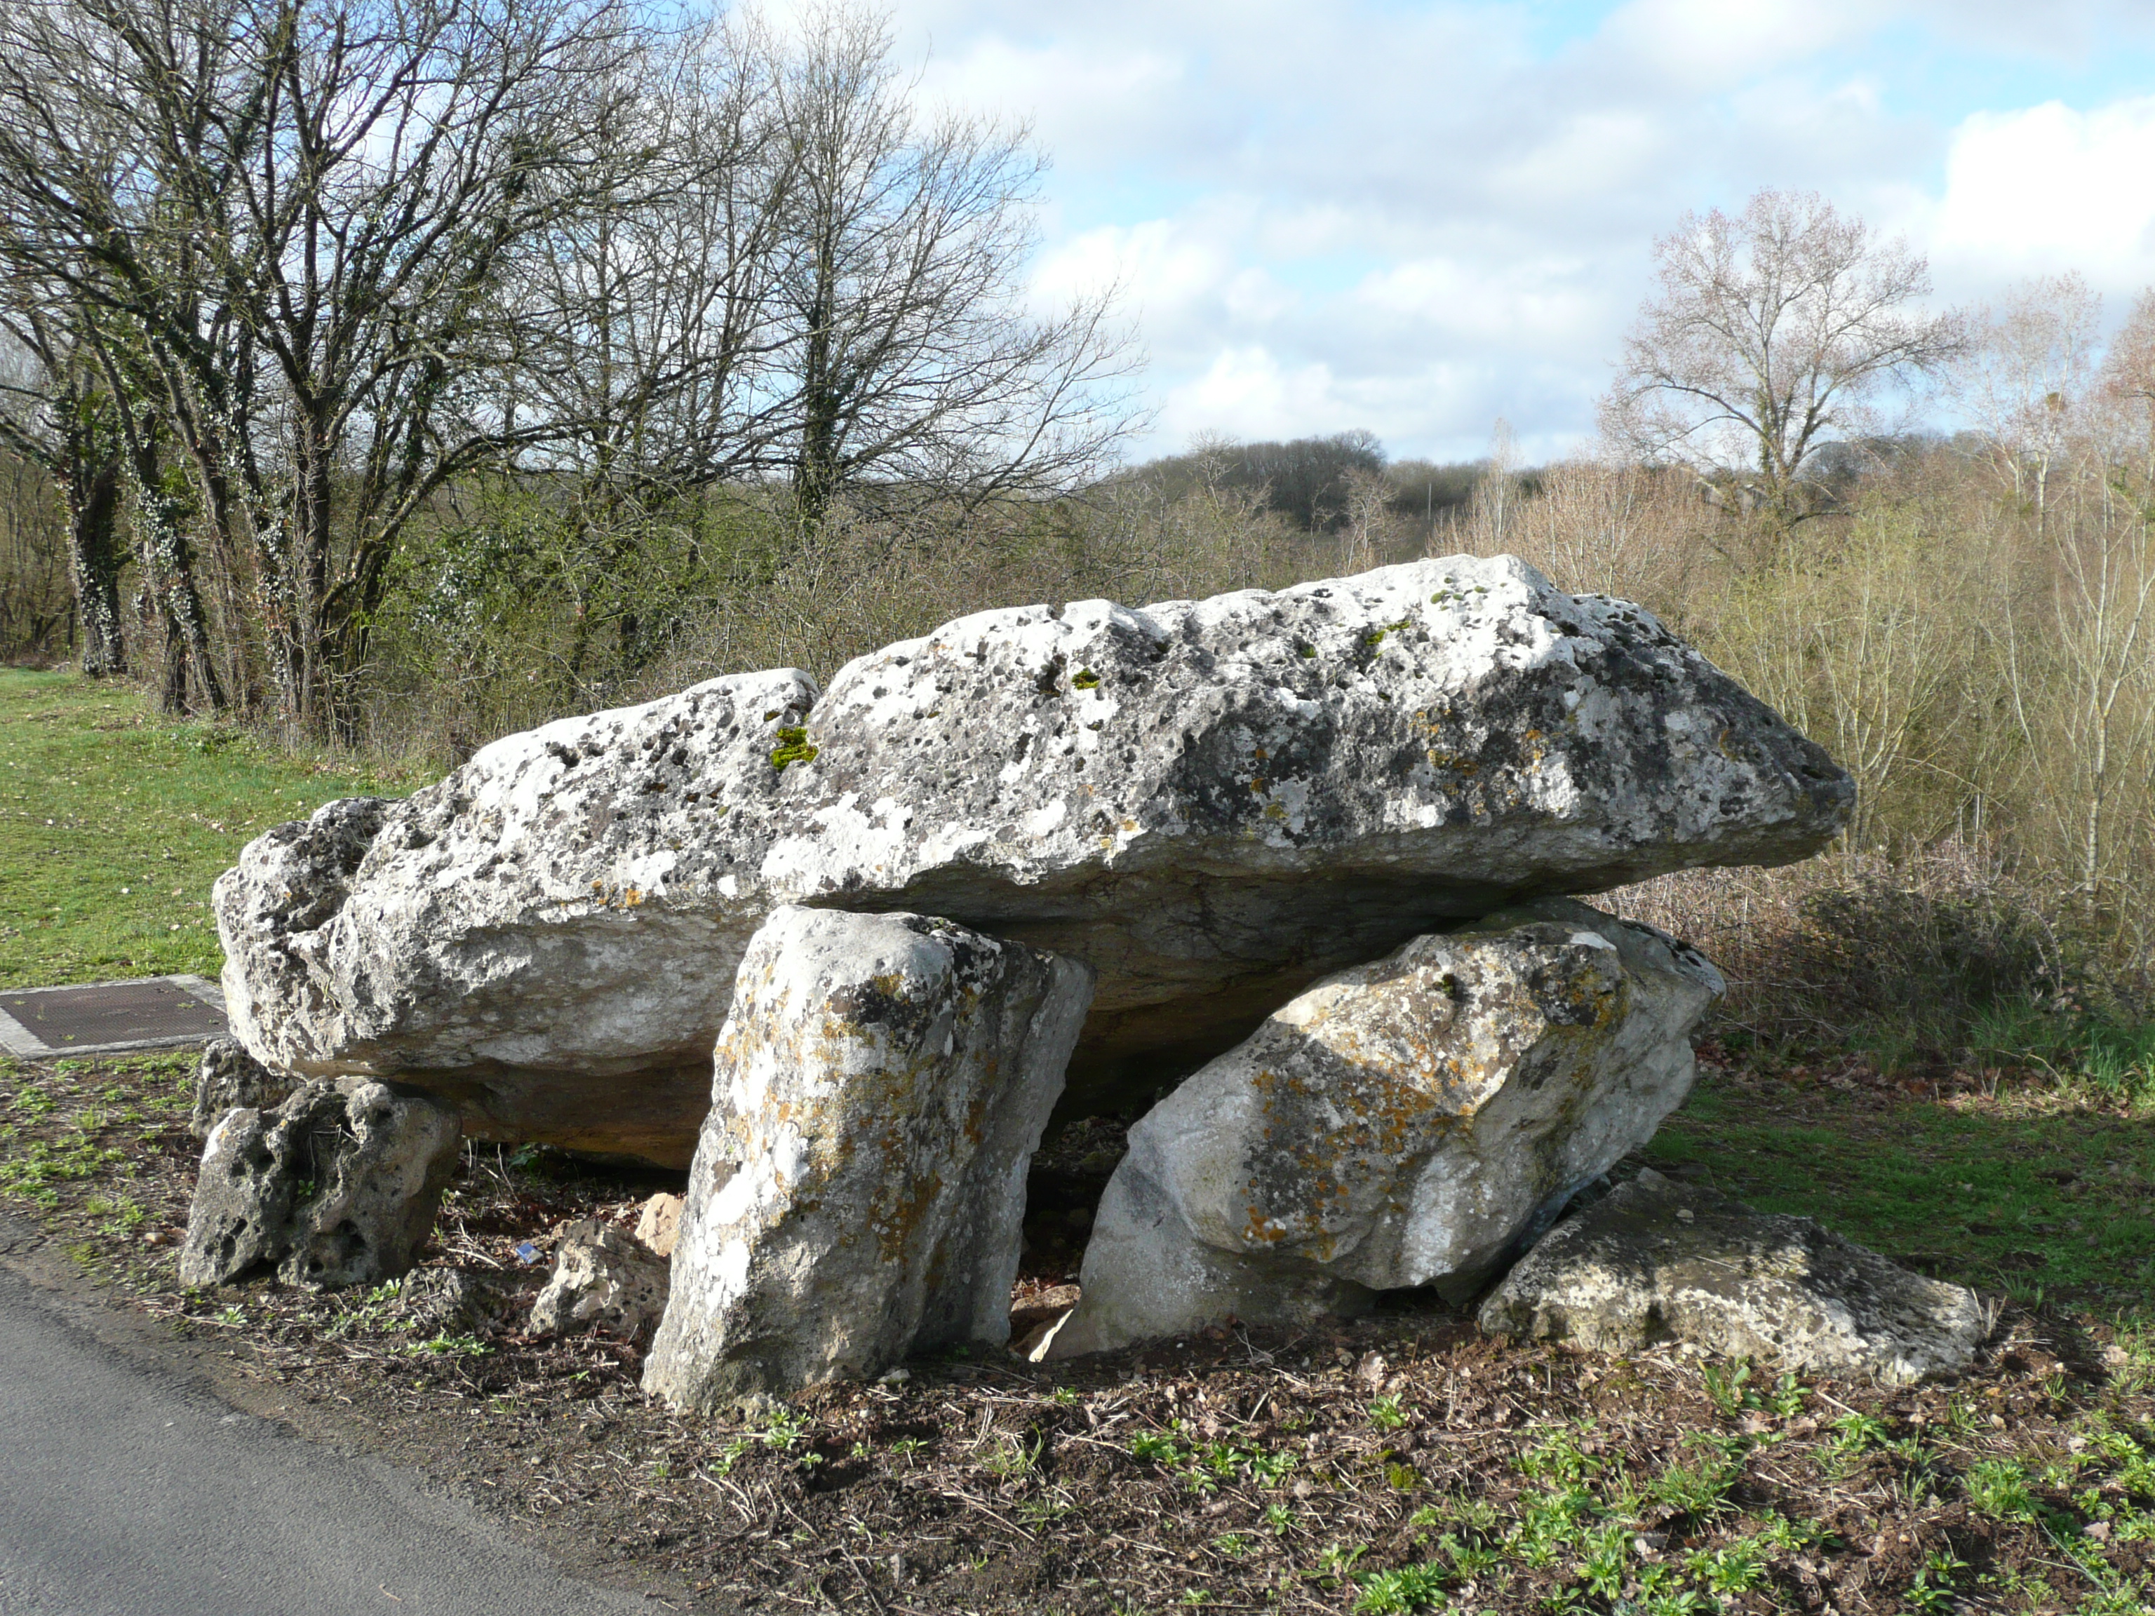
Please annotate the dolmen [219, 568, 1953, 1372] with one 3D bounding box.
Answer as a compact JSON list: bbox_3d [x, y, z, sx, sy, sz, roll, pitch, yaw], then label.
[{"bbox_3d":[-0.100,0.232,5.502,3.850,1.600,2.400,0,6,0],"label":"dolmen"}]

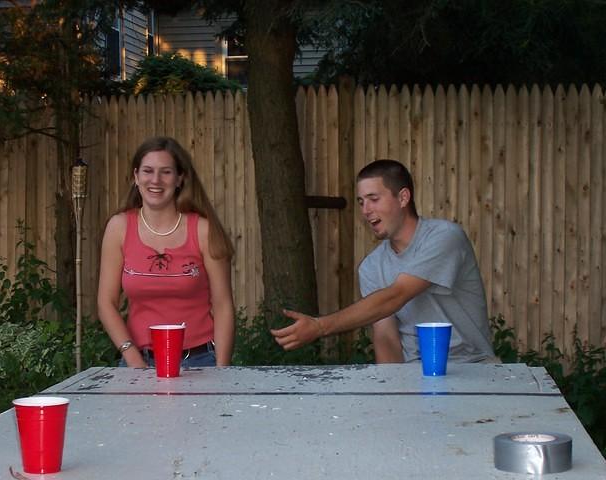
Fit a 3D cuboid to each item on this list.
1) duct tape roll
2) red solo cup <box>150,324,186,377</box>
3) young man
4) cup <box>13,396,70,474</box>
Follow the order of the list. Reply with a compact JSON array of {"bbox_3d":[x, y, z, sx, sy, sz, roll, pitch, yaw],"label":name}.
[{"bbox_3d":[0.391,0.362,2.790,0.134,0.050,0.134,0,2,0],"label":"duct tape roll"},{"bbox_3d":[-0.344,0.285,4.200,0.094,0.123,0.094,0,2,0],"label":"red solo cup"},{"bbox_3d":[0.320,0.430,4.770,0.650,1.340,0.680,1,2,30],"label":"young man"},{"bbox_3d":[-0.444,0.334,2.800,0.096,0.120,0.096,0,2,0],"label":"cup"}]

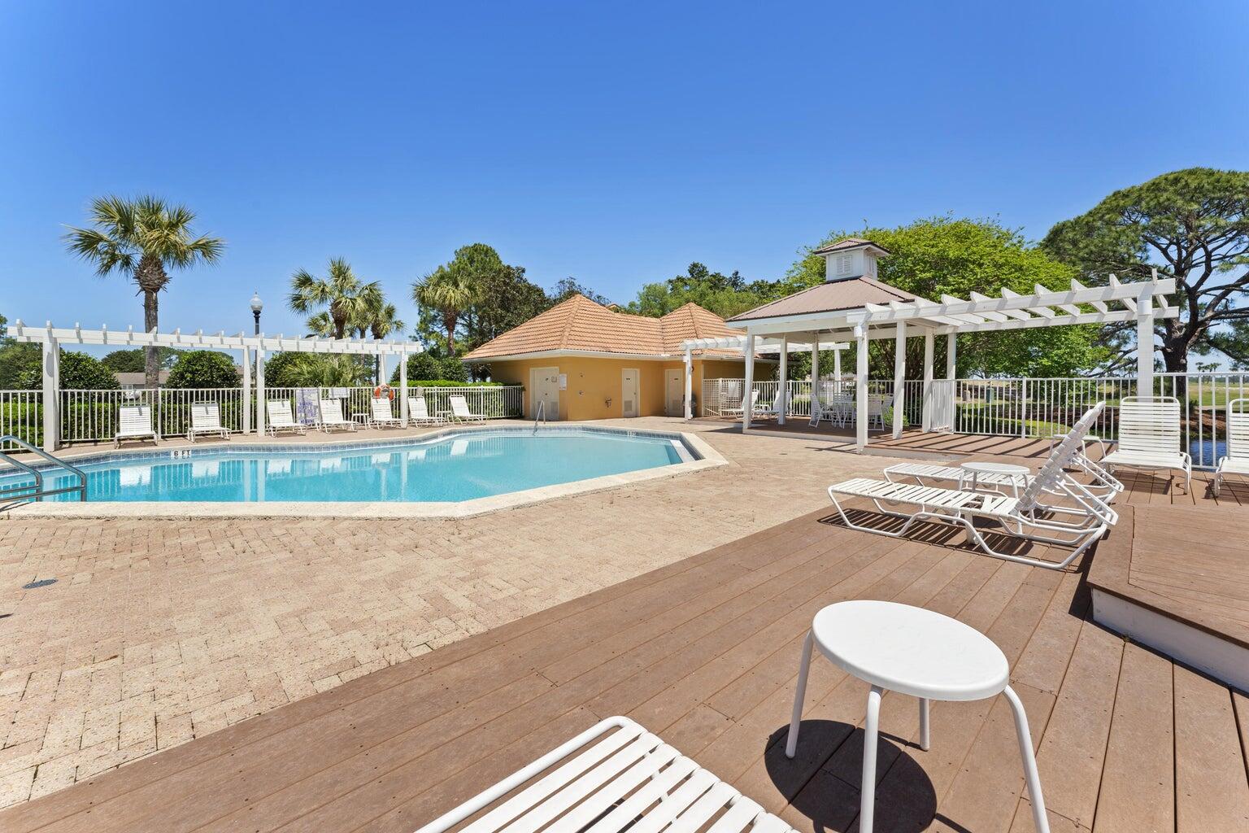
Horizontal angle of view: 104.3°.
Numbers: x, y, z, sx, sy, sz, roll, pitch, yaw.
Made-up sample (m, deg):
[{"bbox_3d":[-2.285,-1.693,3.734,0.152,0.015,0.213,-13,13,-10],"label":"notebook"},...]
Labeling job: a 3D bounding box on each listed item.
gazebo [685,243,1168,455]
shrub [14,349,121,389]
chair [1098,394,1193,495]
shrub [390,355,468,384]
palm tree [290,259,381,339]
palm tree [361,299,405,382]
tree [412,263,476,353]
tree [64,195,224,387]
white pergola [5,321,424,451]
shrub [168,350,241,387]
[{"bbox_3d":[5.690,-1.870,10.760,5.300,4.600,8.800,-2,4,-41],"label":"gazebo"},{"bbox_3d":[-14.340,-0.600,12.500,1.850,2.200,1.800,-2,4,-41],"label":"shrub"},{"bbox_3d":[6.043,0.273,5.649,1.620,0.980,0.670,-4,6,-42],"label":"chair"},{"bbox_3d":[-8.620,-1.355,21.500,3.300,2.600,2.700,-2,4,-20],"label":"shrub"},{"bbox_3d":[-11.580,-3.210,19.500,3.250,6.400,3.200,-2,4,-41],"label":"palm tree"},{"bbox_3d":[-15.481,-4.145,31.000,3.000,6.800,3.000,-2,5,-25],"label":"palm tree"},{"bbox_3d":[-9.169,-4.079,25.000,3.400,7.530,3.400,-2,4,-20],"label":"tree"},{"bbox_3d":[-14.950,-3.300,15.200,3.600,7.300,3.500,-2,4,-41],"label":"tree"},{"bbox_3d":[-9.430,-0.800,12.420,7.800,2.600,1.750,-3,4,-42],"label":"white pergola"},{"bbox_3d":[-12.310,-0.780,14.200,1.800,2.250,1.750,-2,4,-41],"label":"shrub"}]

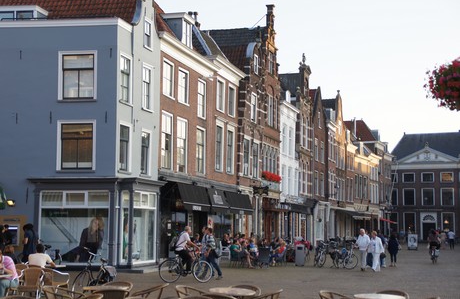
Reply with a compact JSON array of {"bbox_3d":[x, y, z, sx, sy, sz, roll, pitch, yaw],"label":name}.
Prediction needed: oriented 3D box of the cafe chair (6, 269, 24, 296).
[{"bbox_3d":[-4.247,2.799,18.900,0.560,0.780,0.580,-4,-6,37],"label":"cafe chair"}]

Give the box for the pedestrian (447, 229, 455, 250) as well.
[{"bbox_3d":[19.387,7.954,84.000,0.520,1.770,0.400,0,-5,3],"label":"pedestrian"}]

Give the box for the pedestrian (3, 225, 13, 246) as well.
[{"bbox_3d":[-8.427,3.774,36.200,0.500,1.780,0.420,0,-5,6],"label":"pedestrian"}]

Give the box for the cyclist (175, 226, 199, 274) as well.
[{"bbox_3d":[-1.341,3.126,29.700,0.820,1.480,0.520,0,-5,-2],"label":"cyclist"}]

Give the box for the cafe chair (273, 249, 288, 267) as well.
[{"bbox_3d":[2.320,4.950,43.700,0.620,0.880,0.580,1,-5,-6],"label":"cafe chair"}]

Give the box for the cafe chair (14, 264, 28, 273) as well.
[{"bbox_3d":[-5.614,3.467,25.700,0.570,0.760,0.580,-2,-5,21],"label":"cafe chair"}]

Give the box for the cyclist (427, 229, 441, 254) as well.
[{"bbox_3d":[10.438,4.855,49.000,0.600,1.460,0.780,-1,-5,16],"label":"cyclist"}]

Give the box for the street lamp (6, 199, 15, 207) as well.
[{"bbox_3d":[-8.455,2.083,36.900,0.300,0.300,0.220,-1,-5,14],"label":"street lamp"}]

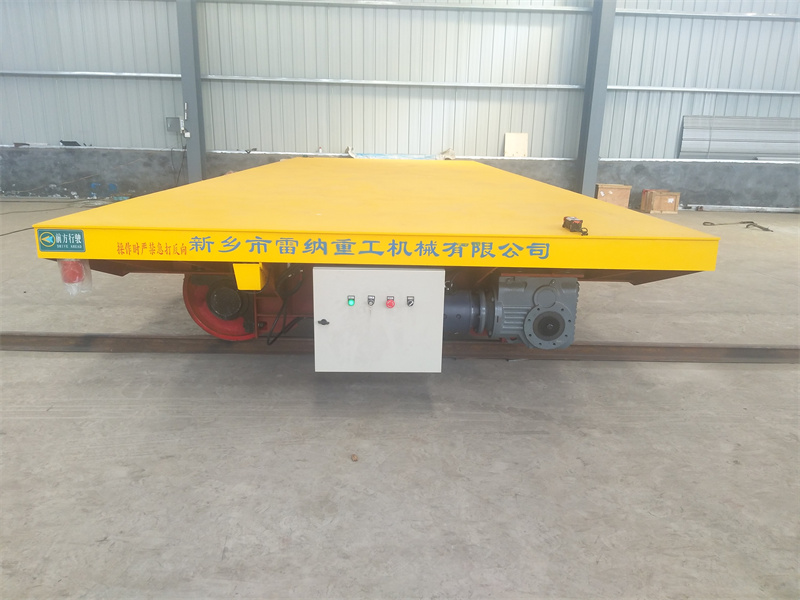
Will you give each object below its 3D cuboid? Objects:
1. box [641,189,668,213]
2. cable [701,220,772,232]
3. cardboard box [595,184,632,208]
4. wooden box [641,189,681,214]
[{"bbox_3d":[5.107,-1.998,12.087,0.430,0.415,0.280,1,15,0],"label":"box"},{"bbox_3d":[5.686,-1.294,10.265,0.940,0.040,1.200,5,16,14],"label":"cable"},{"bbox_3d":[4.108,-1.960,11.692,0.630,0.510,0.300,1,15,0],"label":"cardboard box"},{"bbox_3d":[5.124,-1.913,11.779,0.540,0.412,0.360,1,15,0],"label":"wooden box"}]

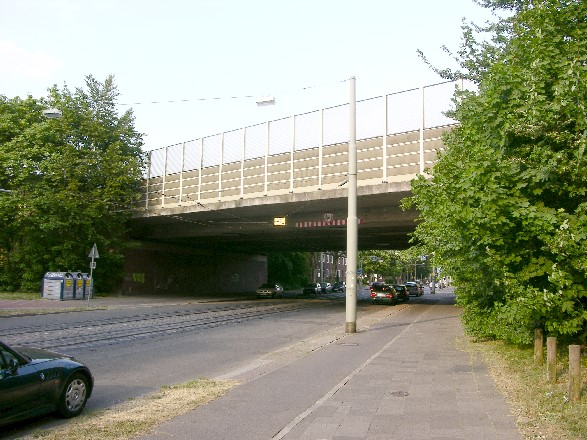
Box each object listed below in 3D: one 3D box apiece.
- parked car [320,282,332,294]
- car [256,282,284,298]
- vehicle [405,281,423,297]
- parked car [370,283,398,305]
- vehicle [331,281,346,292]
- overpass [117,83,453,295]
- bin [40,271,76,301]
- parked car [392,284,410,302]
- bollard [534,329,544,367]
[{"bbox_3d":[5.174,10.292,89.619,1.740,1.460,4.300,0,-6,15],"label":"parked car"},{"bbox_3d":[-2.422,7.315,61.269,1.700,1.400,4.400,0,-6,15],"label":"car"},{"bbox_3d":[13.699,8.001,68.118,1.750,1.570,4.400,0,-6,15],"label":"vehicle"},{"bbox_3d":[7.017,5.768,46.000,1.700,1.480,4.300,0,-6,15],"label":"parked car"},{"bbox_3d":[7.299,10.697,93.690,1.740,1.460,4.300,0,-6,15],"label":"vehicle"},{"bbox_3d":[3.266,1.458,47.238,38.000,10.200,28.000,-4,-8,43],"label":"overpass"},{"bbox_3d":[-15.676,4.459,39.628,1.450,1.720,1.250,0,-6,15],"label":"bin"},{"bbox_3d":[9.652,6.706,54.561,1.700,1.430,4.200,0,-6,15],"label":"parked car"},{"bbox_3d":[5.102,2.629,12.346,0.165,0.770,0.165,0,-6,15],"label":"bollard"}]

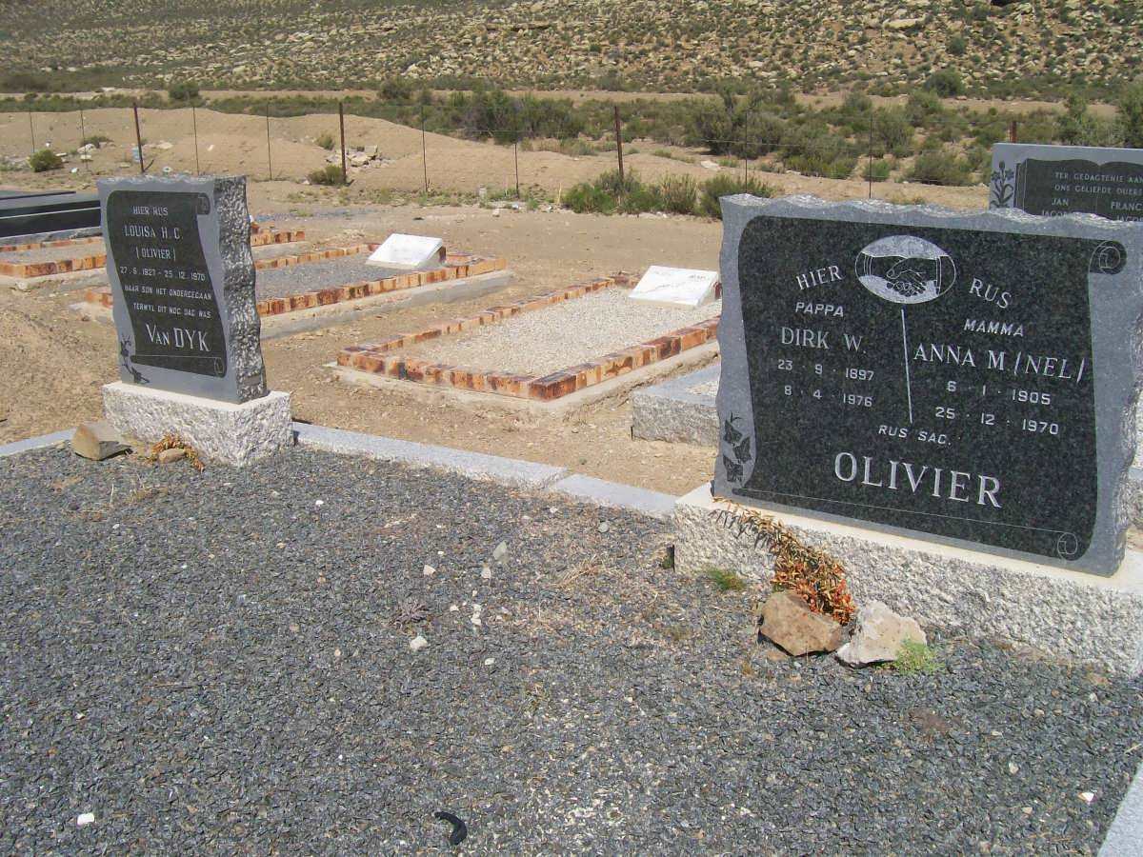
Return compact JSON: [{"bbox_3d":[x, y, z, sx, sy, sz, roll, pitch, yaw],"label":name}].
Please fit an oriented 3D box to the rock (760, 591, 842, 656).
[{"bbox_3d":[0.561,0.464,2.866,0.185,0.120,0.130,3,17,11],"label":"rock"}]

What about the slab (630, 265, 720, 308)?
[{"bbox_3d":[0.622,-0.832,7.002,0.460,0.160,0.335,11,20,34],"label":"slab"}]

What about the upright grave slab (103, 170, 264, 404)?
[{"bbox_3d":[-1.441,-0.528,4.404,0.610,0.795,0.140,8,19,28],"label":"upright grave slab"}]

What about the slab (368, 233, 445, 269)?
[{"bbox_3d":[-1.149,-1.216,8.199,0.480,0.160,0.350,11,20,35],"label":"slab"}]

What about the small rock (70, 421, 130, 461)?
[{"bbox_3d":[-1.757,0.042,4.426,0.180,0.100,0.140,10,20,33],"label":"small rock"}]

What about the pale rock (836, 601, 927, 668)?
[{"bbox_3d":[0.739,0.480,2.812,0.205,0.115,0.140,4,17,15],"label":"pale rock"}]

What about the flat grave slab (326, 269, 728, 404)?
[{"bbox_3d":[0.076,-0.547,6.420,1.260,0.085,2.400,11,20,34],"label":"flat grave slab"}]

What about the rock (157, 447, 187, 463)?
[{"bbox_3d":[-1.455,0.094,4.324,0.105,0.050,0.070,-6,17,-19],"label":"rock"}]

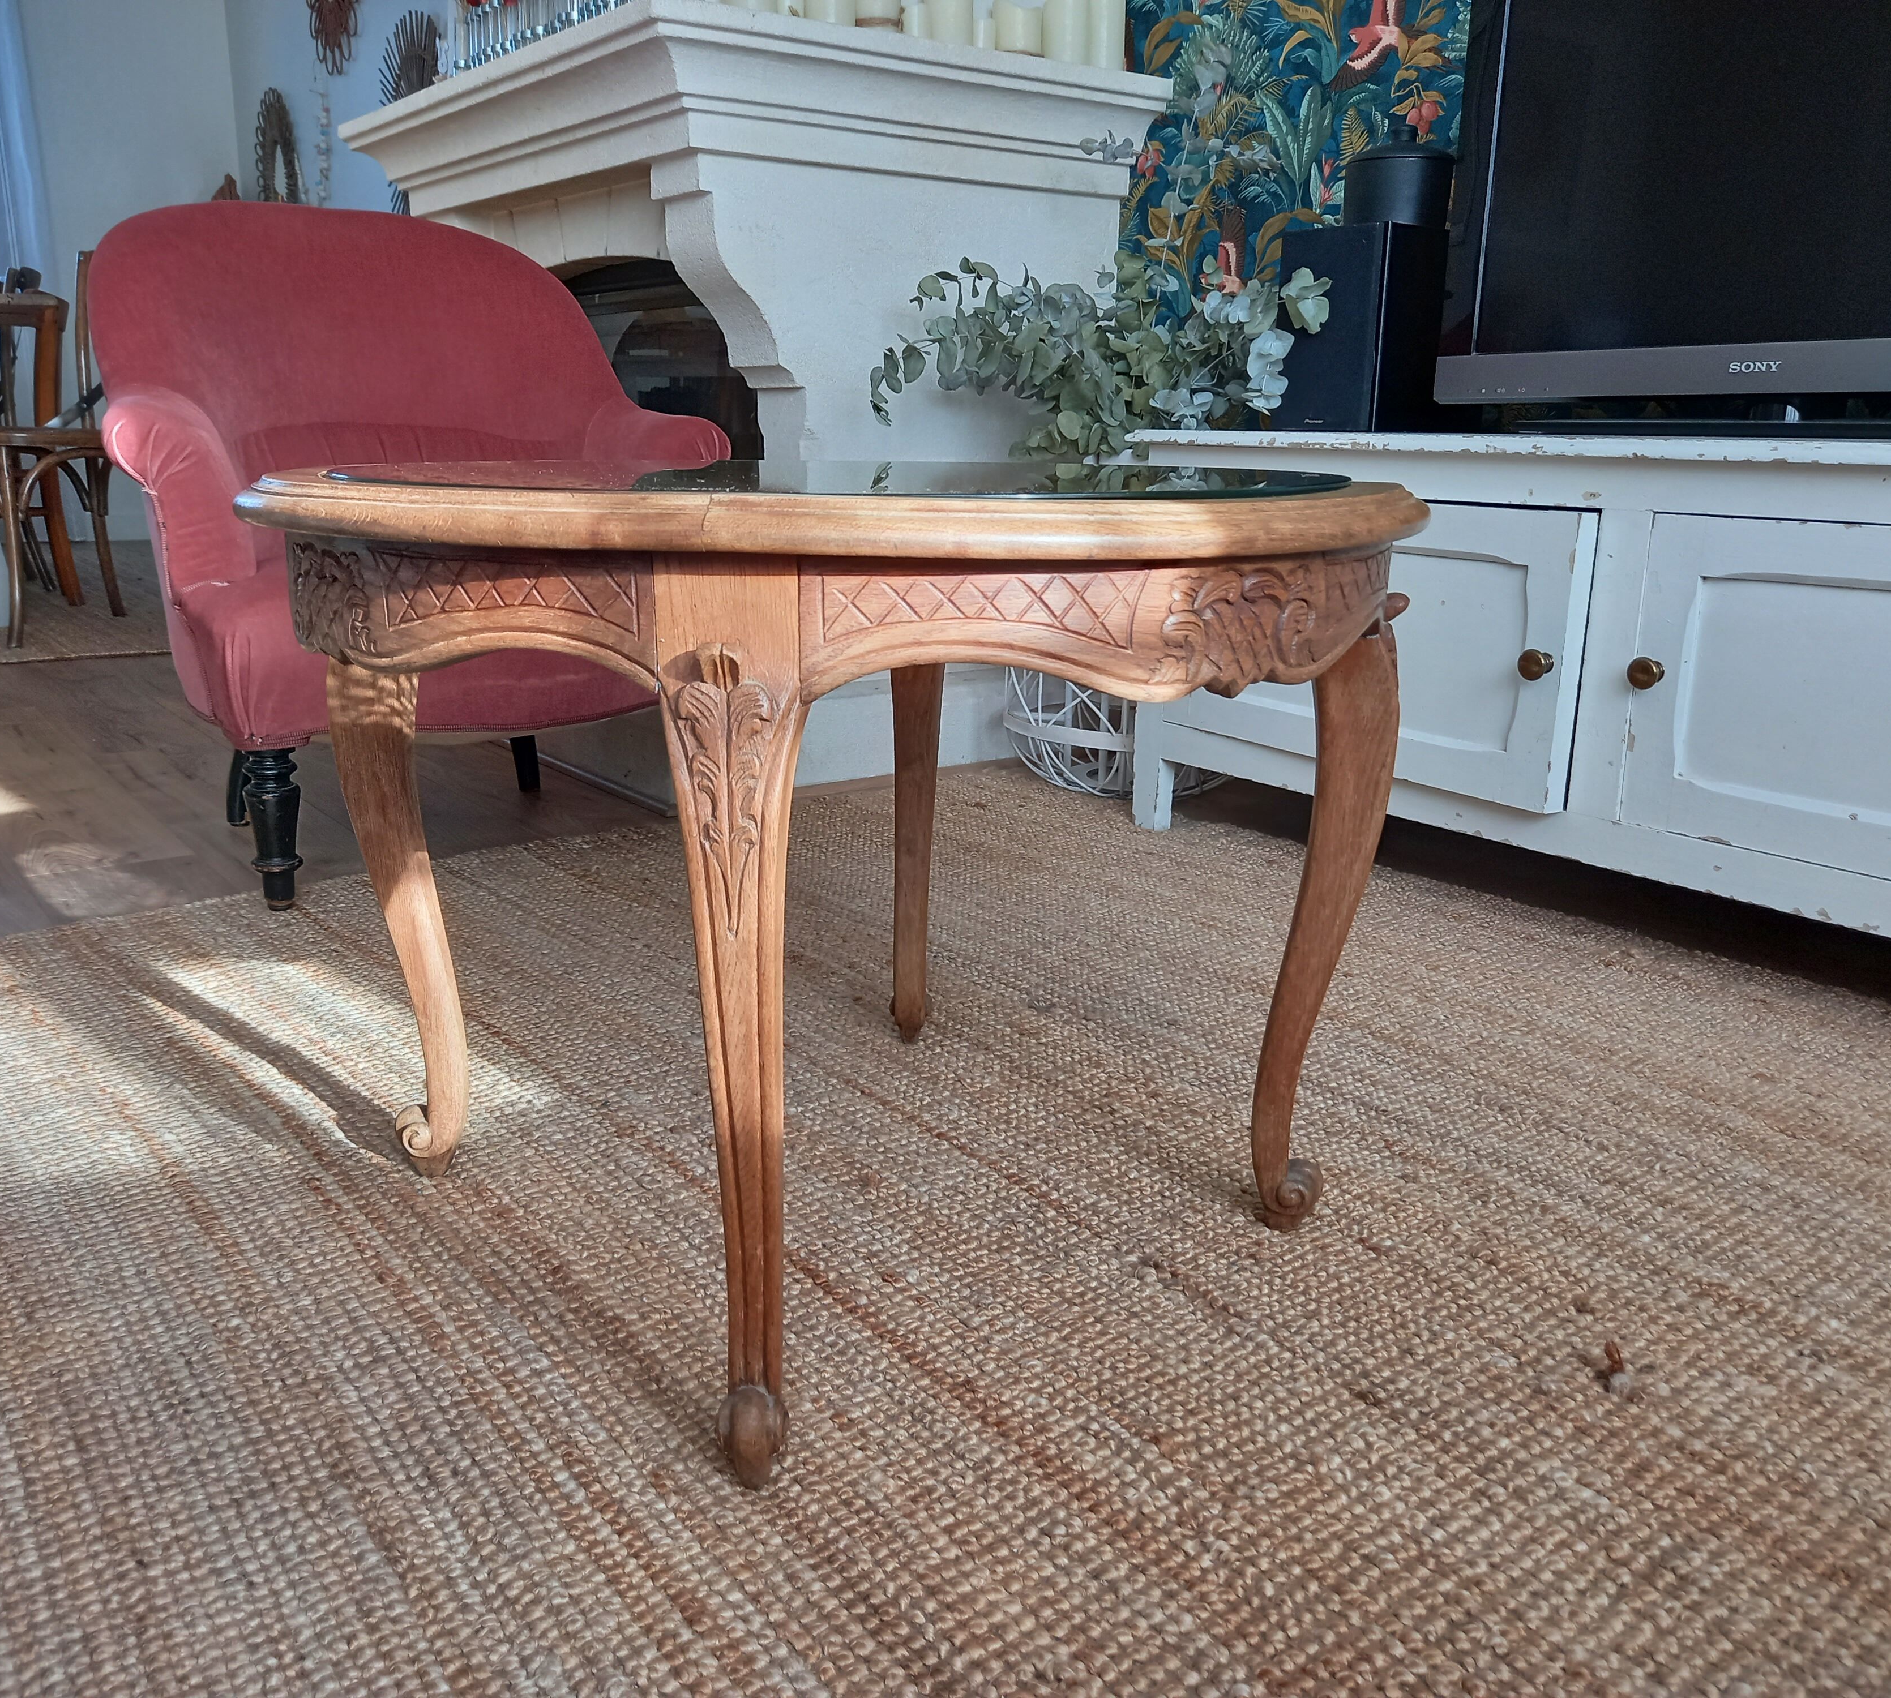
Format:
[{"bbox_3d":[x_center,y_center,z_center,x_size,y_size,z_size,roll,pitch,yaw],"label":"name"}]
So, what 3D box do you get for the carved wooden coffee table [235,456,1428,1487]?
[{"bbox_3d":[-0.067,0.007,1.079,0.696,0.495,0.696,-11,19,-37],"label":"carved wooden coffee table"}]

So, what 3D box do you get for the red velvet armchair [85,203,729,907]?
[{"bbox_3d":[-0.675,-0.407,2.046,0.696,0.781,0.658,-9,18,-33],"label":"red velvet armchair"}]

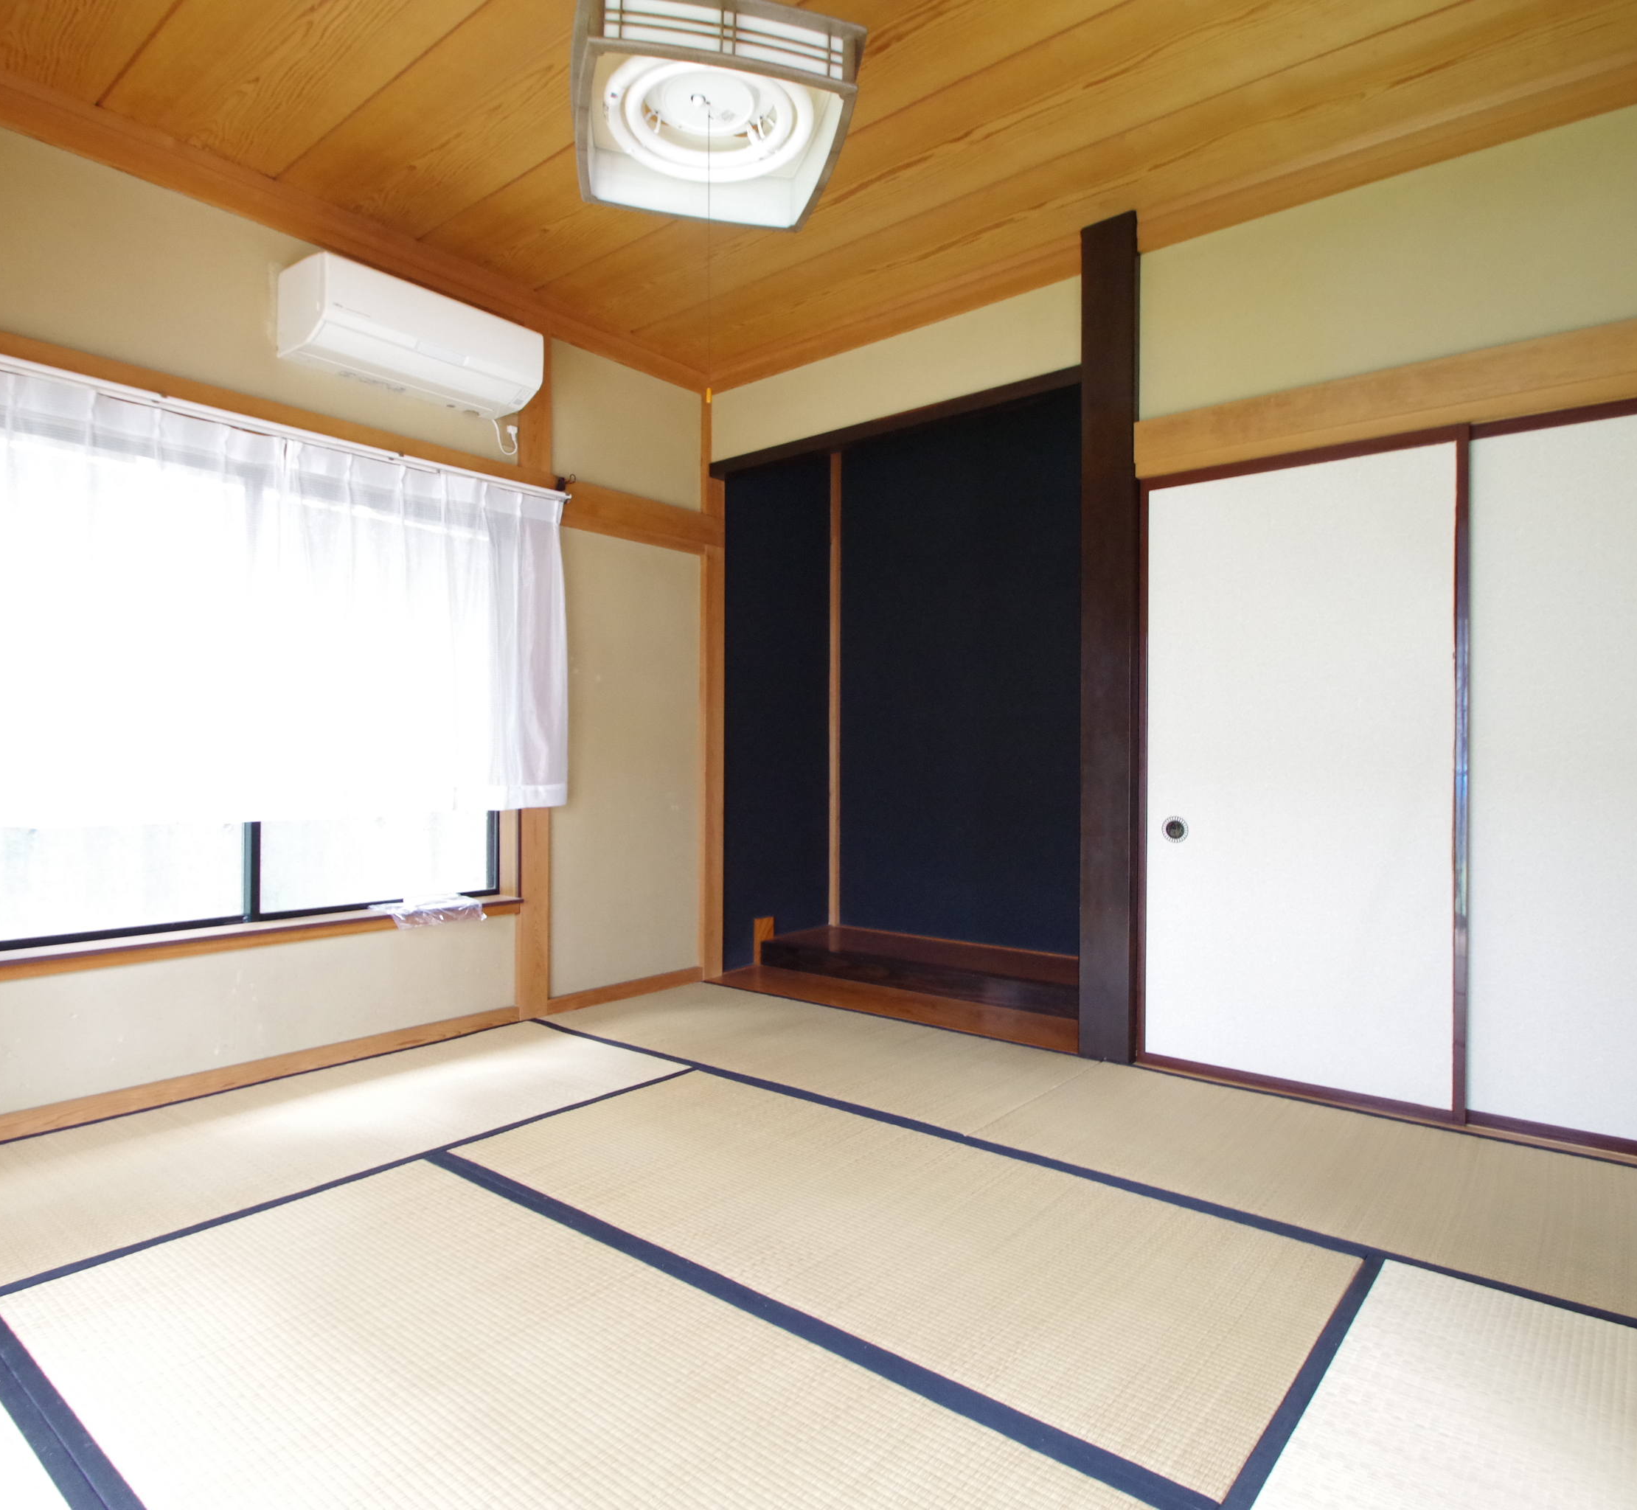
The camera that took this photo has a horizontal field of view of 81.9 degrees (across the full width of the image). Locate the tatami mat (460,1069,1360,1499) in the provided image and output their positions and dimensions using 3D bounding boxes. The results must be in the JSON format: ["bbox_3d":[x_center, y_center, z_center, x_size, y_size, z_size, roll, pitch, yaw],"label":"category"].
[{"bbox_3d":[0.073,1.003,2.079,1.810,0.050,0.814,0,0,39],"label":"tatami mat"}]

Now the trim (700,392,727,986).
[{"bbox_3d":[-0.482,-0.284,4.137,0.090,2.517,0.112,0,0,43],"label":"trim"}]

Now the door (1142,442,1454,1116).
[{"bbox_3d":[1.383,0.056,2.764,0.853,1.850,0.025,0,0,35],"label":"door"}]

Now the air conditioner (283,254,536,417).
[{"bbox_3d":[-1.279,-1.328,3.049,0.230,0.266,0.749,0,0,43],"label":"air conditioner"}]

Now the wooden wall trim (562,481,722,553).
[{"bbox_3d":[-0.702,-0.943,3.837,0.040,0.174,0.808,0,0,43],"label":"wooden wall trim"}]

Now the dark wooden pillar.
[{"bbox_3d":[0.964,-0.369,3.094,0.175,2.698,0.125,0,0,35],"label":"dark wooden pillar"}]

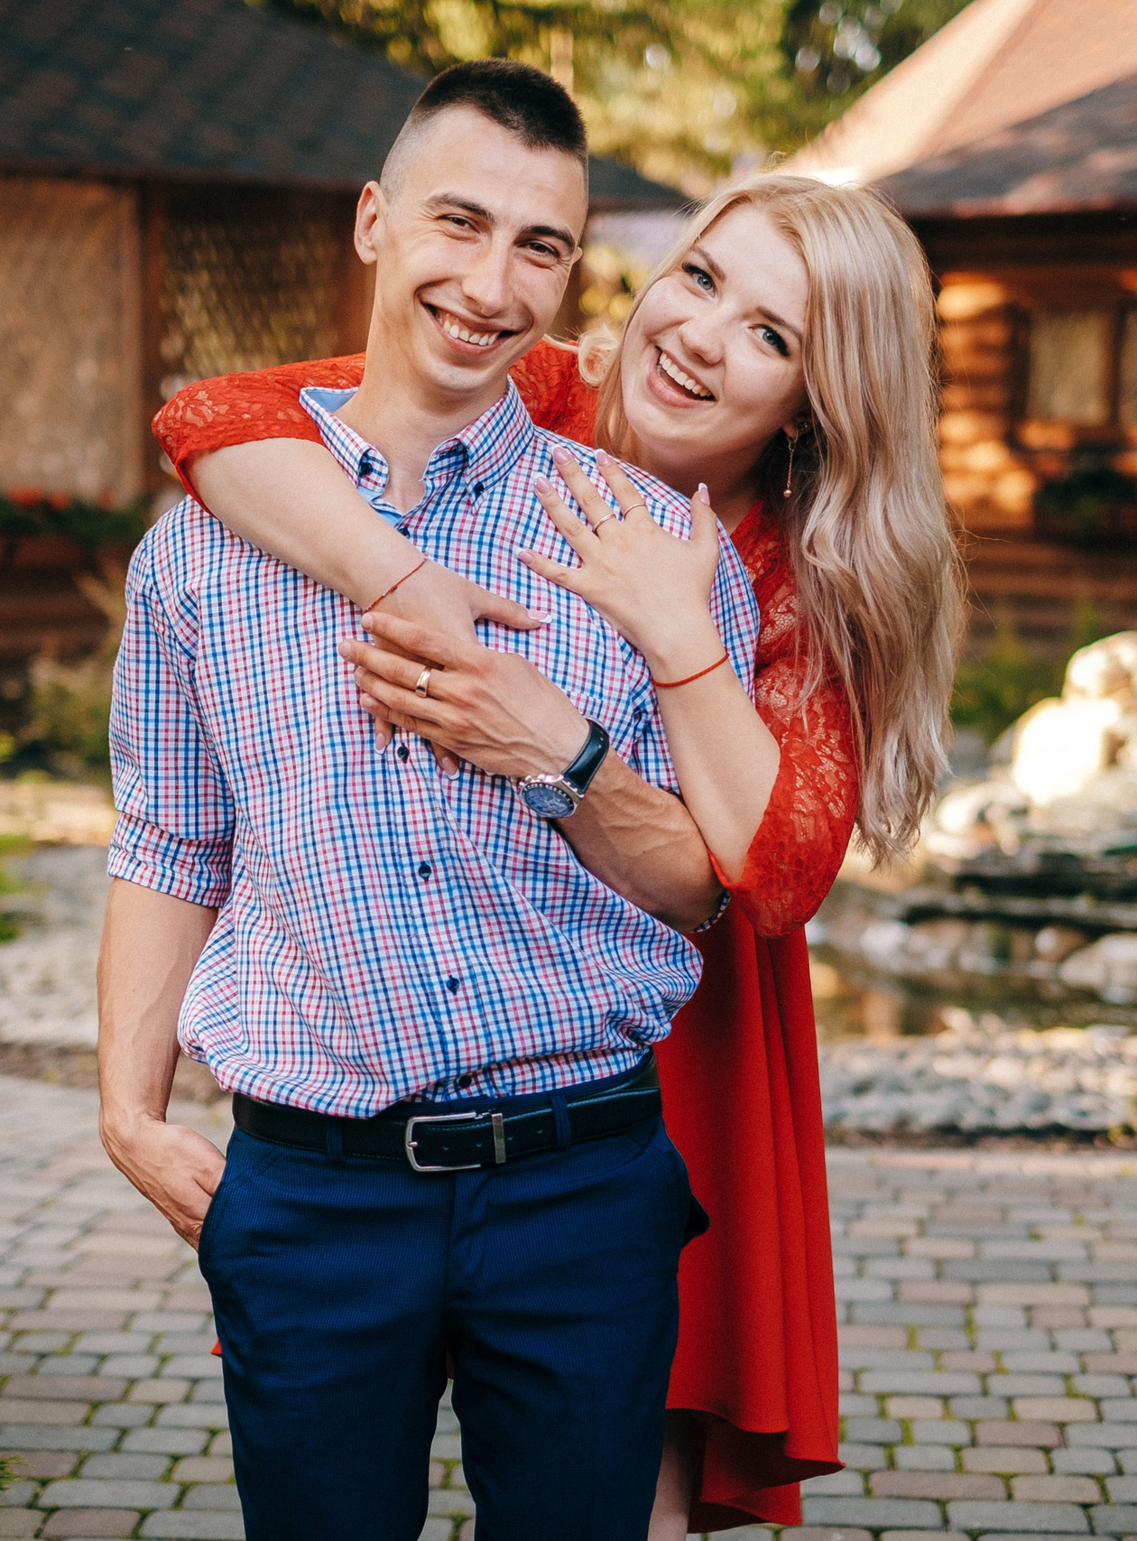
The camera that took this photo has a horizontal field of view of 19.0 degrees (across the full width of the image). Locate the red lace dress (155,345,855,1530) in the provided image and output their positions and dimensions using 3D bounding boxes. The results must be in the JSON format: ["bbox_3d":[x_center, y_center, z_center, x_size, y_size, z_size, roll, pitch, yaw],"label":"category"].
[{"bbox_3d":[-0.045,0.149,2.620,0.540,0.960,0.460,2,6,10],"label":"red lace dress"}]

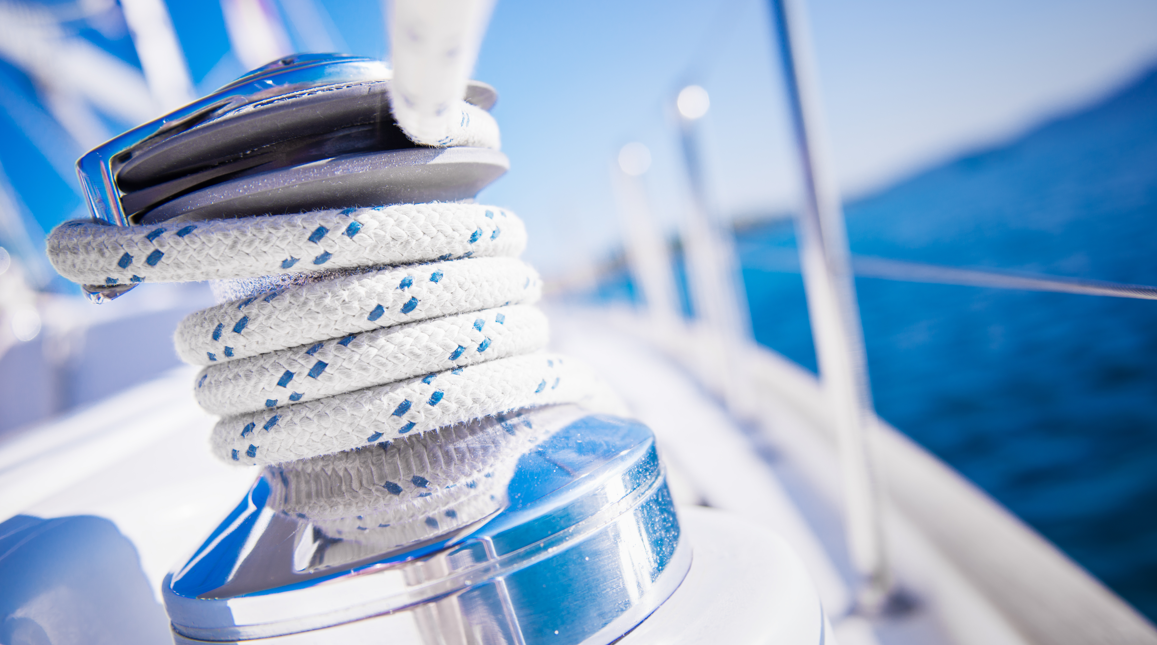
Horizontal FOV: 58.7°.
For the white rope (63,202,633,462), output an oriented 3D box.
[{"bbox_3d":[-0.059,-0.001,0.267,0.116,0.067,0.098,-16,3,-4],"label":"white rope"}]

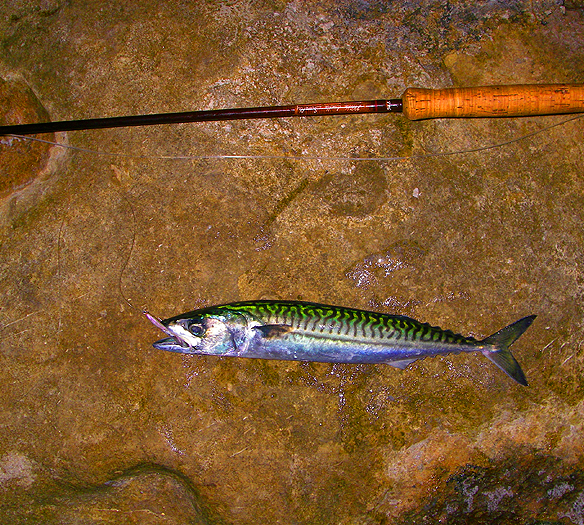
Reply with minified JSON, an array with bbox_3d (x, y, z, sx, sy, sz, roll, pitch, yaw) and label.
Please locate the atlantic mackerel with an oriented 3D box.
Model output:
[{"bbox_3d":[0.047,0.073,0.690,0.345,0.042,0.077,1,87,0],"label":"atlantic mackerel"}]

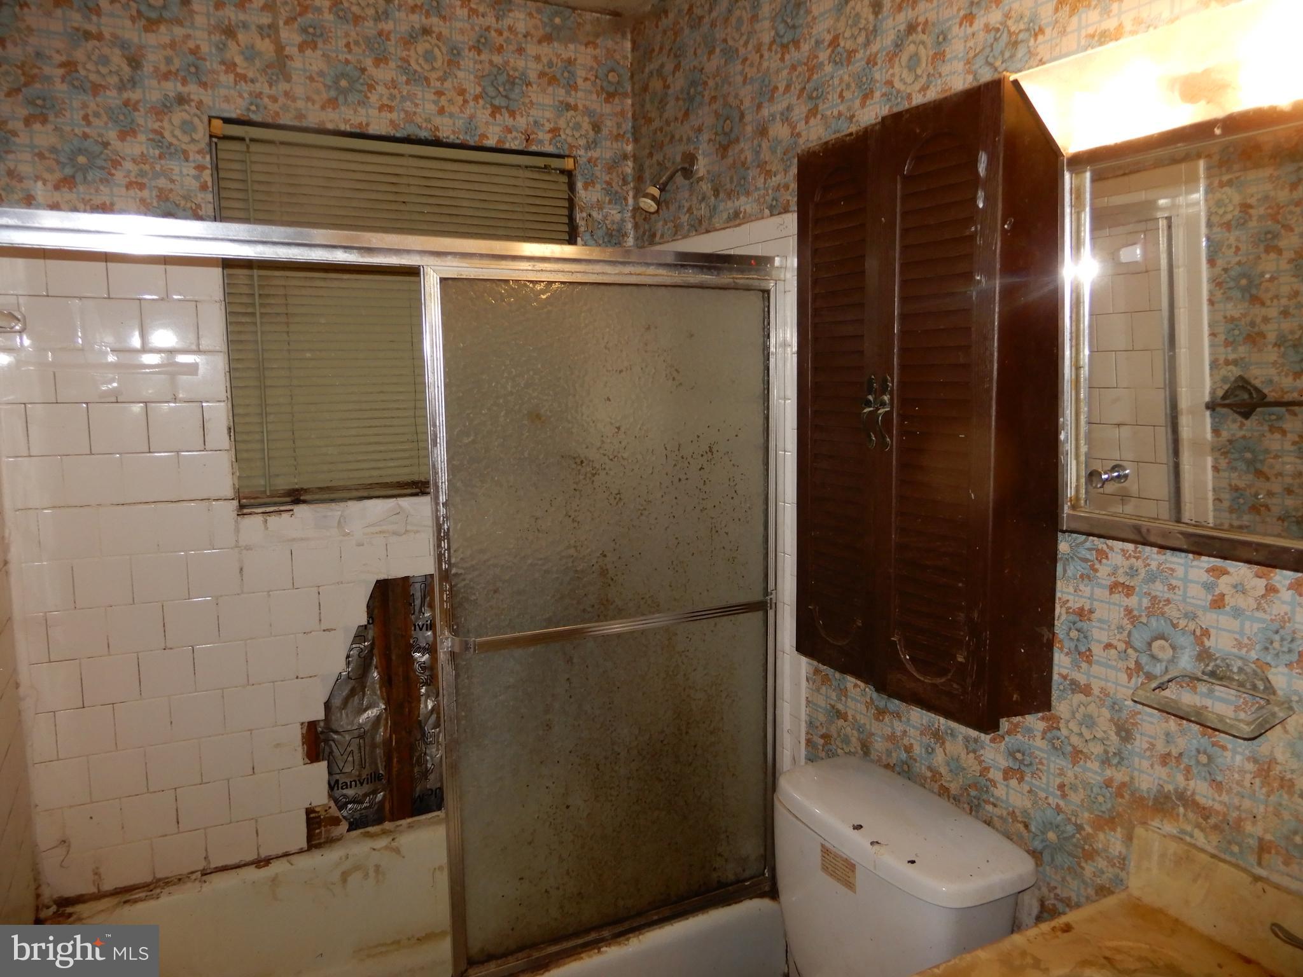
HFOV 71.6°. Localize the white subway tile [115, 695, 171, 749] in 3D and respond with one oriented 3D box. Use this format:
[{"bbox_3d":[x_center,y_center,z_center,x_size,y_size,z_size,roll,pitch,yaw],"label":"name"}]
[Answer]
[{"bbox_3d":[-1.140,0.524,2.025,0.108,0.108,0.009,-4,7,-27],"label":"white subway tile"}]

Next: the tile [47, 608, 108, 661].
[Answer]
[{"bbox_3d":[-1.234,0.313,1.945,0.108,0.108,0.009,-4,7,-25],"label":"tile"}]

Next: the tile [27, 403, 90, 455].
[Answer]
[{"bbox_3d":[-1.228,-0.121,1.873,0.107,0.107,0.010,-3,8,-24],"label":"tile"}]

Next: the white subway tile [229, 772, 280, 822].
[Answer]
[{"bbox_3d":[-0.939,0.731,2.144,0.108,0.108,0.008,-4,8,-25],"label":"white subway tile"}]

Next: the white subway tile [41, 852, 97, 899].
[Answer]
[{"bbox_3d":[-1.277,0.846,1.980,0.100,0.099,0.010,-3,8,-24],"label":"white subway tile"}]

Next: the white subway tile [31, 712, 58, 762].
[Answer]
[{"bbox_3d":[-1.308,0.536,1.946,0.047,0.108,0.008,-4,8,-25],"label":"white subway tile"}]

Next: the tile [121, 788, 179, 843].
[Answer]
[{"bbox_3d":[-1.137,0.740,2.048,0.108,0.108,0.009,-4,7,-27],"label":"tile"}]

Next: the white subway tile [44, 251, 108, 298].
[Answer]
[{"bbox_3d":[-1.176,-0.446,1.851,0.108,0.108,0.009,-4,9,-25],"label":"white subway tile"}]

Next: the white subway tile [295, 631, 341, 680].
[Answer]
[{"bbox_3d":[-0.809,0.404,2.187,0.103,0.108,0.009,-4,7,-27],"label":"white subway tile"}]

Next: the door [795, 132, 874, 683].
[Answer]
[{"bbox_3d":[0.325,-0.134,1.556,0.020,0.905,0.220,-4,7,-28],"label":"door"}]

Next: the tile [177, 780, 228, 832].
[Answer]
[{"bbox_3d":[-1.041,0.736,2.095,0.108,0.108,0.009,-4,7,-28],"label":"tile"}]

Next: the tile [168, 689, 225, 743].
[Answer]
[{"bbox_3d":[-1.043,0.521,2.075,0.108,0.108,0.009,-4,7,-27],"label":"tile"}]

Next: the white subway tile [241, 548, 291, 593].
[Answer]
[{"bbox_3d":[-0.891,0.183,2.090,0.108,0.108,0.009,-4,7,-25],"label":"white subway tile"}]

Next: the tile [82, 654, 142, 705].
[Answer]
[{"bbox_3d":[-1.187,0.421,1.984,0.108,0.108,0.009,-4,7,-28],"label":"tile"}]

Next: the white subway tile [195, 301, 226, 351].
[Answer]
[{"bbox_3d":[-0.981,-0.361,2.008,0.052,0.108,0.009,-4,7,-28],"label":"white subway tile"}]

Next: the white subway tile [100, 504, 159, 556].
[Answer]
[{"bbox_3d":[-1.135,0.089,1.966,0.108,0.108,0.009,-4,7,-25],"label":"white subway tile"}]

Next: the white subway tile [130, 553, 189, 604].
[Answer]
[{"bbox_3d":[-1.089,0.195,2.005,0.108,0.108,0.008,-4,8,-25],"label":"white subway tile"}]

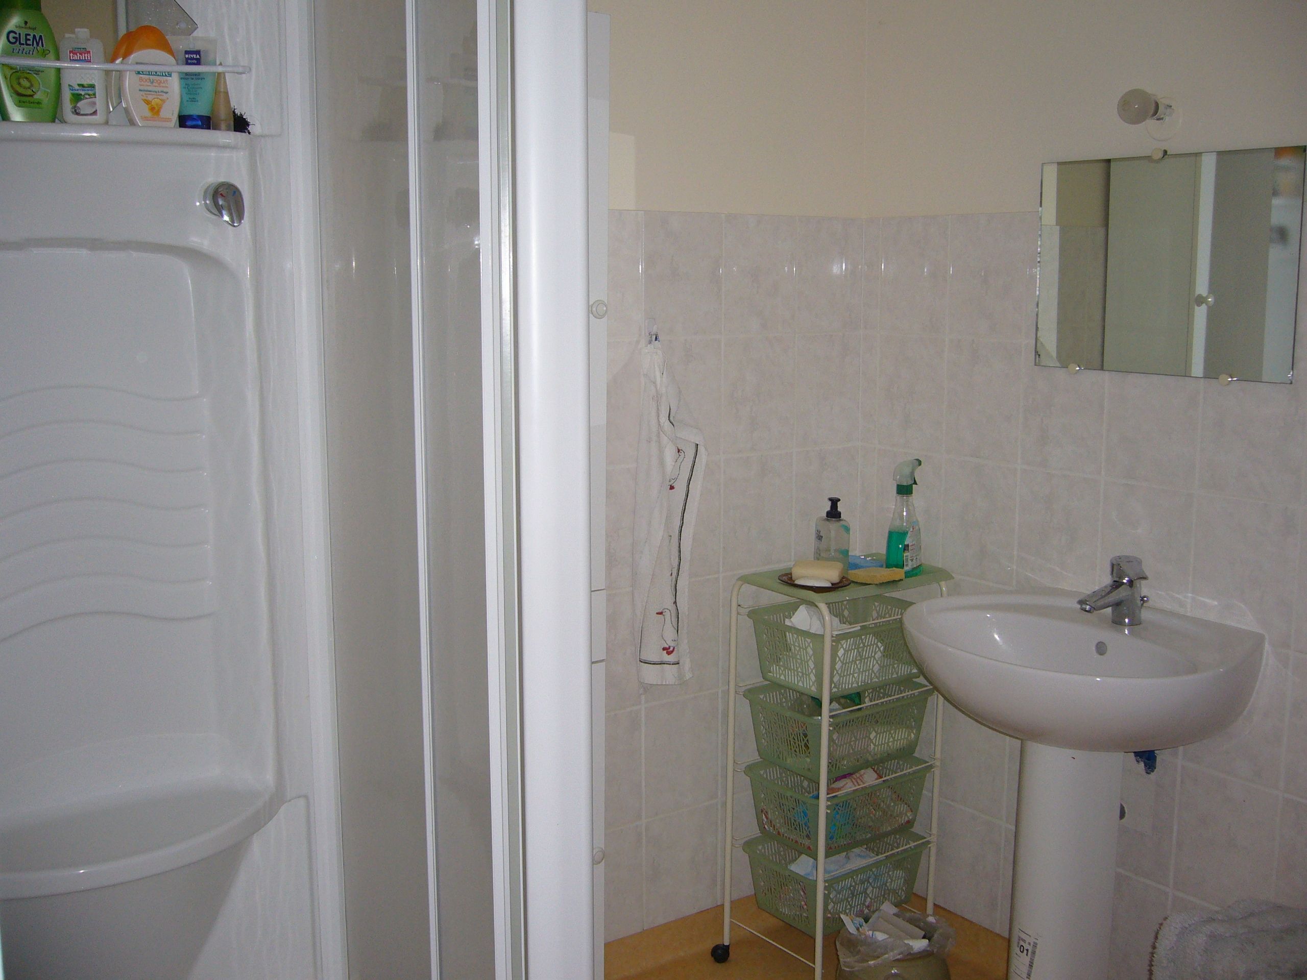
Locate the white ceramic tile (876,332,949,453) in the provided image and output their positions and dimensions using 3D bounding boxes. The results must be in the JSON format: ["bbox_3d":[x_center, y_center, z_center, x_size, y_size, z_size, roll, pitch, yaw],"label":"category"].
[{"bbox_3d":[0.564,-0.211,2.888,0.010,0.250,0.200,-6,11,-35],"label":"white ceramic tile"}]

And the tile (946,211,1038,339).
[{"bbox_3d":[0.677,-0.432,2.670,0.010,0.250,0.200,-7,11,-35],"label":"tile"}]

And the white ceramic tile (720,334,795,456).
[{"bbox_3d":[0.224,-0.201,2.819,0.200,0.250,0.010,-7,11,-35],"label":"white ceramic tile"}]

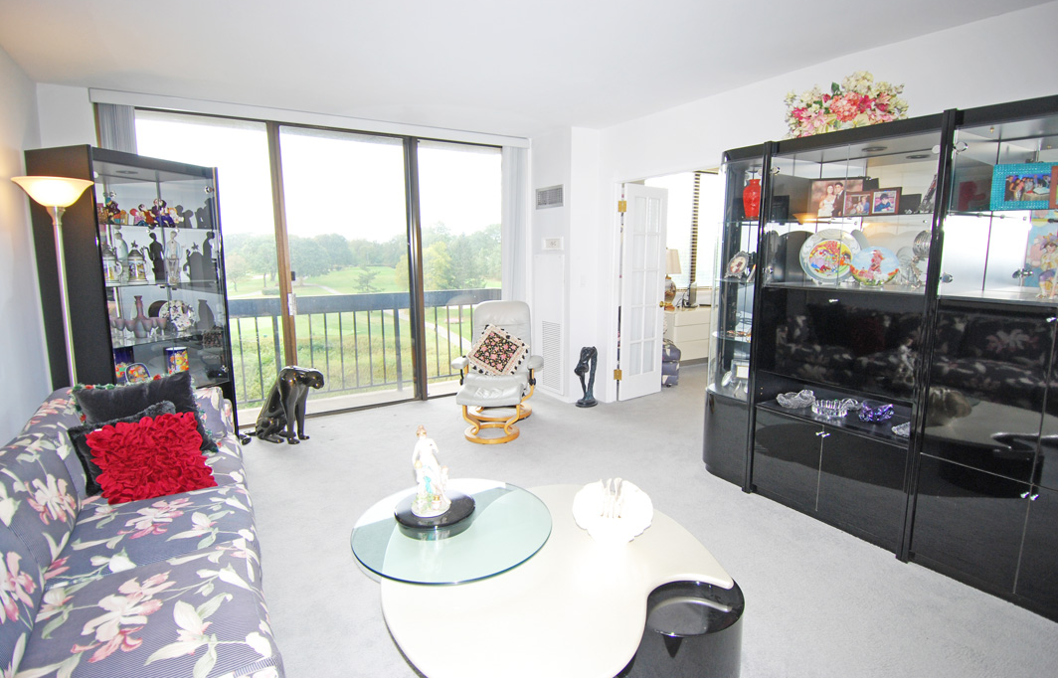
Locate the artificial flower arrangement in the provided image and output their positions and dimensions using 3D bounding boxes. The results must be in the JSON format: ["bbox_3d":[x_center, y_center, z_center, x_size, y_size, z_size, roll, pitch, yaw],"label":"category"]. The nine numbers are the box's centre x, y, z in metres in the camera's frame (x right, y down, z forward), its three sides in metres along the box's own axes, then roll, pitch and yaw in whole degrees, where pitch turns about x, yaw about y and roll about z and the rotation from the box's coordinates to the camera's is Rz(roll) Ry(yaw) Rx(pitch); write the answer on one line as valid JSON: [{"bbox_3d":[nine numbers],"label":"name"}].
[{"bbox_3d":[1.637,-1.209,2.792,0.300,0.310,0.600,-6,11,-31],"label":"artificial flower arrangement"}]

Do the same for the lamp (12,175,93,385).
[{"bbox_3d":[-2.521,0.057,2.970,0.330,1.820,0.330,-6,11,-31],"label":"lamp"}]

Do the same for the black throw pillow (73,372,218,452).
[{"bbox_3d":[-1.794,0.385,2.501,0.470,0.430,0.150,-6,-4,-32],"label":"black throw pillow"}]

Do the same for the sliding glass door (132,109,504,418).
[{"bbox_3d":[-1.537,-0.568,4.710,3.296,2.445,0.120,-6,11,-32],"label":"sliding glass door"}]

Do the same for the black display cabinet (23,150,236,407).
[{"bbox_3d":[-2.596,-0.162,3.626,0.490,2.030,0.880,2,10,14],"label":"black display cabinet"}]

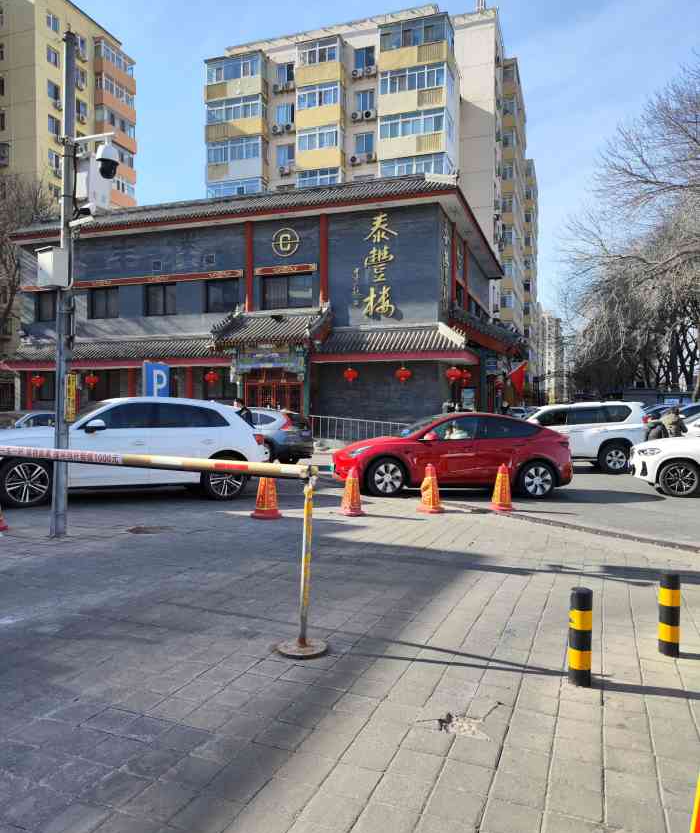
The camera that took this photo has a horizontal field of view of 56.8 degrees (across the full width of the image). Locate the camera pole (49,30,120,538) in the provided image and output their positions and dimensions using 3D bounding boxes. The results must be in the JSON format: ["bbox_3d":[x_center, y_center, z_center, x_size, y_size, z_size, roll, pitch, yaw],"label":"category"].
[{"bbox_3d":[-2.830,-1.400,6.950,0.800,5.500,0.400,2,1,21],"label":"camera pole"}]

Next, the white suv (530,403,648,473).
[{"bbox_3d":[5.720,0.550,17.950,4.750,1.860,1.870,1,1,6],"label":"white suv"}]

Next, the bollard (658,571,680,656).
[{"bbox_3d":[1.950,1.215,3.940,0.114,0.495,0.114,1,1,21],"label":"bollard"}]

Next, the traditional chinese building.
[{"bbox_3d":[-2.800,-4.150,33.600,21.700,10.400,17.000,1,1,18],"label":"traditional chinese building"}]

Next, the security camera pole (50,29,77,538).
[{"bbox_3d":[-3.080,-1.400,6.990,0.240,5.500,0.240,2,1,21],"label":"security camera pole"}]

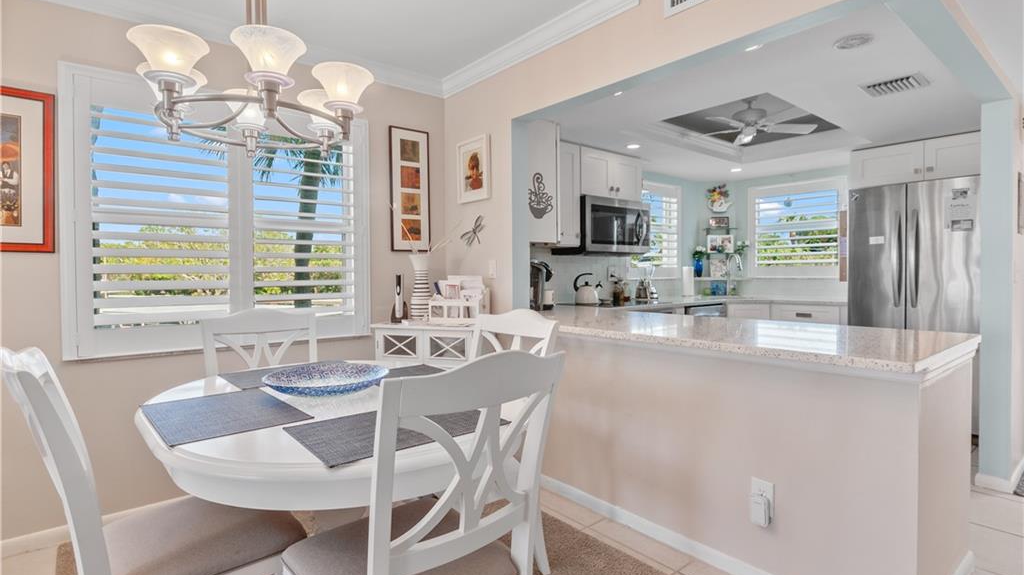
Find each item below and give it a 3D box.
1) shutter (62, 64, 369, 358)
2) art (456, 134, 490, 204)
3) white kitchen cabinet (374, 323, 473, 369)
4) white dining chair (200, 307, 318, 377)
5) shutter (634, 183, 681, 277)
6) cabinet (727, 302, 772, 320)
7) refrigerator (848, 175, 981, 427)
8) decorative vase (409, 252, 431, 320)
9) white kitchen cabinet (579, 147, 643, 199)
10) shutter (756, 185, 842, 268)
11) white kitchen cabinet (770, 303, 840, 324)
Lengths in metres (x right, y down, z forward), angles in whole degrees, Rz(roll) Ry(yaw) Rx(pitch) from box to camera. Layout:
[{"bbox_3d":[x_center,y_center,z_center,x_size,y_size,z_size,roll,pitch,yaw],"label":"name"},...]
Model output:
[{"bbox_3d":[-1.420,-0.346,2.535,1.390,1.310,0.080,-2,2,-38],"label":"shutter"},{"bbox_3d":[-0.246,-0.736,3.035,0.025,0.386,0.292,-2,2,-43],"label":"art"},{"bbox_3d":[-0.427,0.654,2.848,0.645,0.895,0.410,0,2,17],"label":"white kitchen cabinet"},{"bbox_3d":[-0.978,0.623,2.084,0.490,1.000,0.560,-2,2,-43],"label":"white dining chair"},{"bbox_3d":[1.412,-0.558,4.760,0.870,0.940,0.080,-2,2,-38],"label":"shutter"},{"bbox_3d":[2.422,0.573,4.715,0.600,0.860,0.400,-2,2,-42],"label":"cabinet"},{"bbox_3d":[3.111,0.165,3.581,0.820,1.780,0.870,-2,2,-42],"label":"refrigerator"},{"bbox_3d":[-0.579,-0.006,3.038,0.132,0.415,0.132,0,2,0],"label":"decorative vase"},{"bbox_3d":[0.701,-0.891,3.995,0.748,0.370,0.350,-2,2,-38],"label":"white kitchen cabinet"},{"bbox_3d":[2.758,-0.559,4.702,0.080,0.850,0.812,-2,2,-42],"label":"shutter"},{"bbox_3d":[2.649,0.597,4.216,0.600,0.870,0.516,-2,2,-43],"label":"white kitchen cabinet"}]

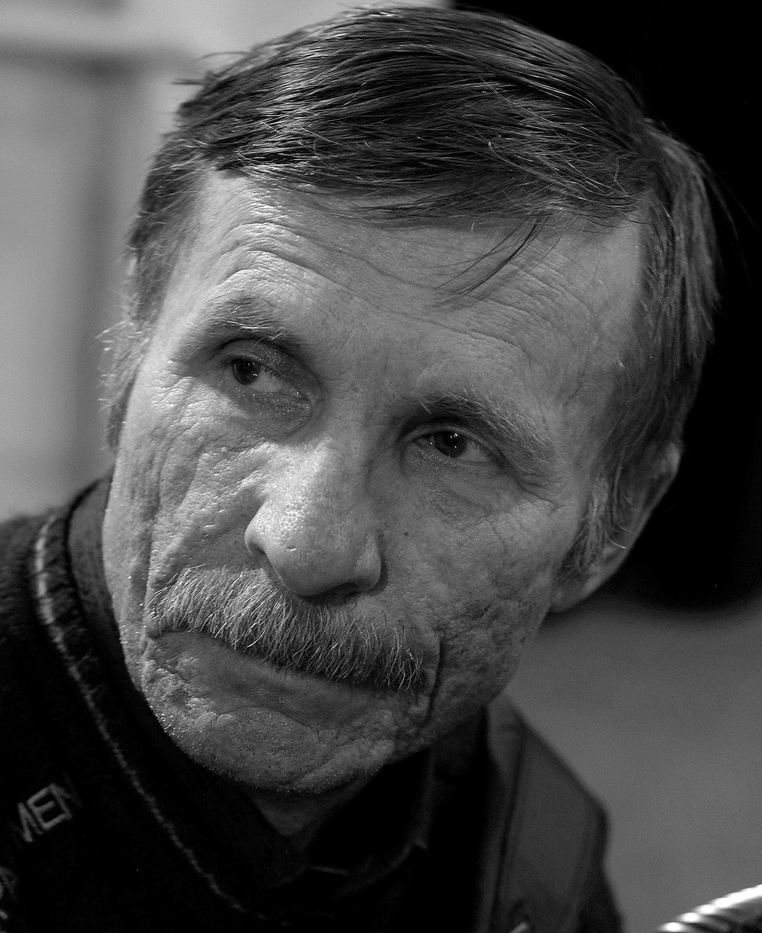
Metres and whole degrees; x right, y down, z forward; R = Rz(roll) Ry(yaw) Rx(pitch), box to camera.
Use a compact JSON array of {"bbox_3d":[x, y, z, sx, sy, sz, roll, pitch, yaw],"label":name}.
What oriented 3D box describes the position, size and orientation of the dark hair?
[{"bbox_3d":[0.016,-0.060,1.010,0.172,0.160,0.190,16,7,8],"label":"dark hair"}]

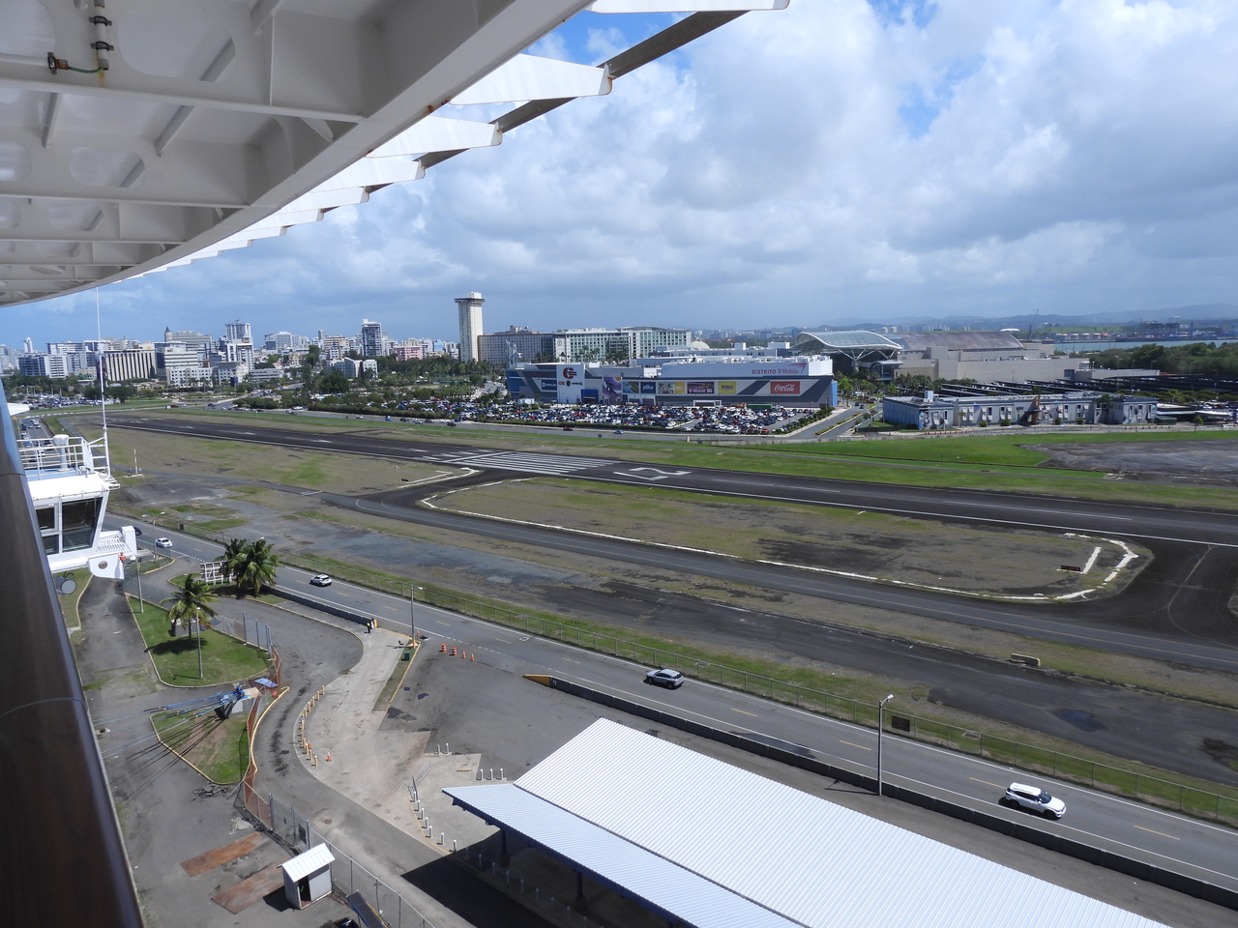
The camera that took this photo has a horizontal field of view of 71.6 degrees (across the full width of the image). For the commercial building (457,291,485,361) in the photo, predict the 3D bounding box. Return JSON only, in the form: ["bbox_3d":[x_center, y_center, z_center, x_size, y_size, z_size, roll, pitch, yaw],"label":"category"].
[{"bbox_3d":[-179.880,-162.880,1040.000,25.000,92.000,25.000,4,10,35],"label":"commercial building"}]

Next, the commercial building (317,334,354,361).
[{"bbox_3d":[-371.790,-150.880,1130.000,36.000,37.000,20.000,4,10,35],"label":"commercial building"}]

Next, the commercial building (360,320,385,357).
[{"bbox_3d":[-320.640,-159.007,1125.393,26.000,62.000,22.000,0,8,8],"label":"commercial building"}]

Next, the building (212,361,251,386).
[{"bbox_3d":[-368.700,-85.860,815.000,44.000,24.000,16.000,4,10,33],"label":"building"}]

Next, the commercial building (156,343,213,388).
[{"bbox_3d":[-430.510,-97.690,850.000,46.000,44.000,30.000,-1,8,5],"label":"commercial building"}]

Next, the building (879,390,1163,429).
[{"bbox_3d":[161.730,-22.190,351.730,90.000,8.800,46.000,-2,8,-3],"label":"building"}]

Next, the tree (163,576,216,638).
[{"bbox_3d":[-58.017,19.368,115.368,6.700,8.800,6.700,-6,9,-26],"label":"tree"}]

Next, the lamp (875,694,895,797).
[{"bbox_3d":[22.515,23.582,72.170,0.400,8.400,2.300,5,11,39],"label":"lamp"}]

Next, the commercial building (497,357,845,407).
[{"bbox_3d":[31.412,-50.766,523.990,208.430,25.000,58.000,3,10,31],"label":"commercial building"}]

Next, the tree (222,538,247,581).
[{"bbox_3d":[-60.890,16.468,136.448,5.400,8.700,5.400,-5,9,-24],"label":"tree"}]

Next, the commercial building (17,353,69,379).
[{"bbox_3d":[-730.695,-119.841,1085.268,68.000,36.000,24.000,4,10,32],"label":"commercial building"}]

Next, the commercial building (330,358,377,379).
[{"bbox_3d":[-291.457,-106.296,956.956,50.000,26.000,30.000,-1,8,5],"label":"commercial building"}]

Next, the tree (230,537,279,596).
[{"bbox_3d":[-56.860,16.070,133.700,6.400,8.200,6.400,-5,9,-23],"label":"tree"}]

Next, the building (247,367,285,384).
[{"bbox_3d":[-353.690,-87.700,860.000,16.000,17.000,34.000,7,12,44],"label":"building"}]

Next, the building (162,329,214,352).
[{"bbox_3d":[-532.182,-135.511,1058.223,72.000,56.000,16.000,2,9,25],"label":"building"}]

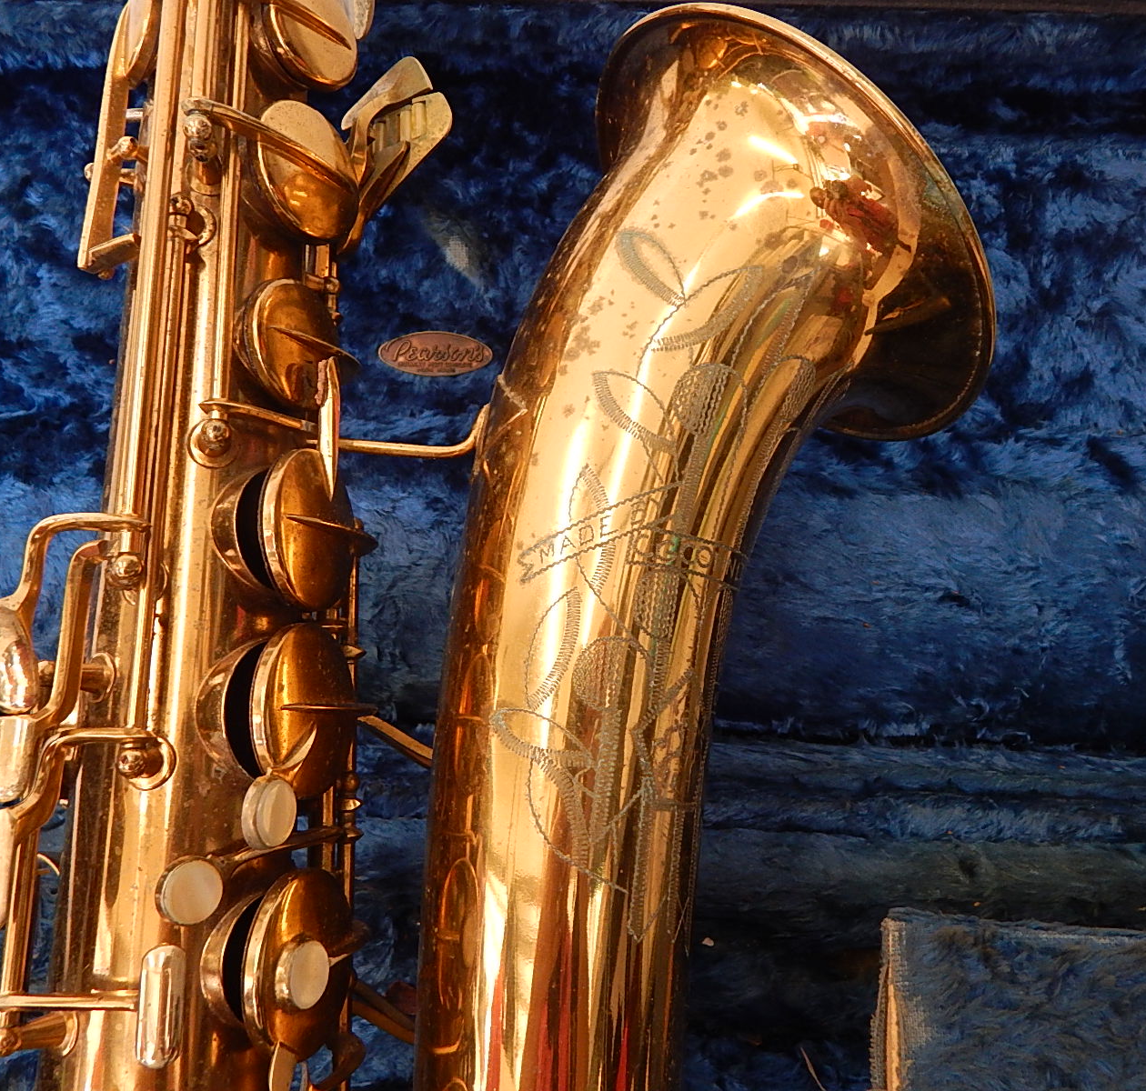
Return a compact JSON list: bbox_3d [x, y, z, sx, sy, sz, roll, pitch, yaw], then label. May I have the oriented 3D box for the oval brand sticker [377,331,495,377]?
[{"bbox_3d":[-0.059,-0.082,0.450,0.049,0.002,0.020,0,83,0],"label":"oval brand sticker"}]

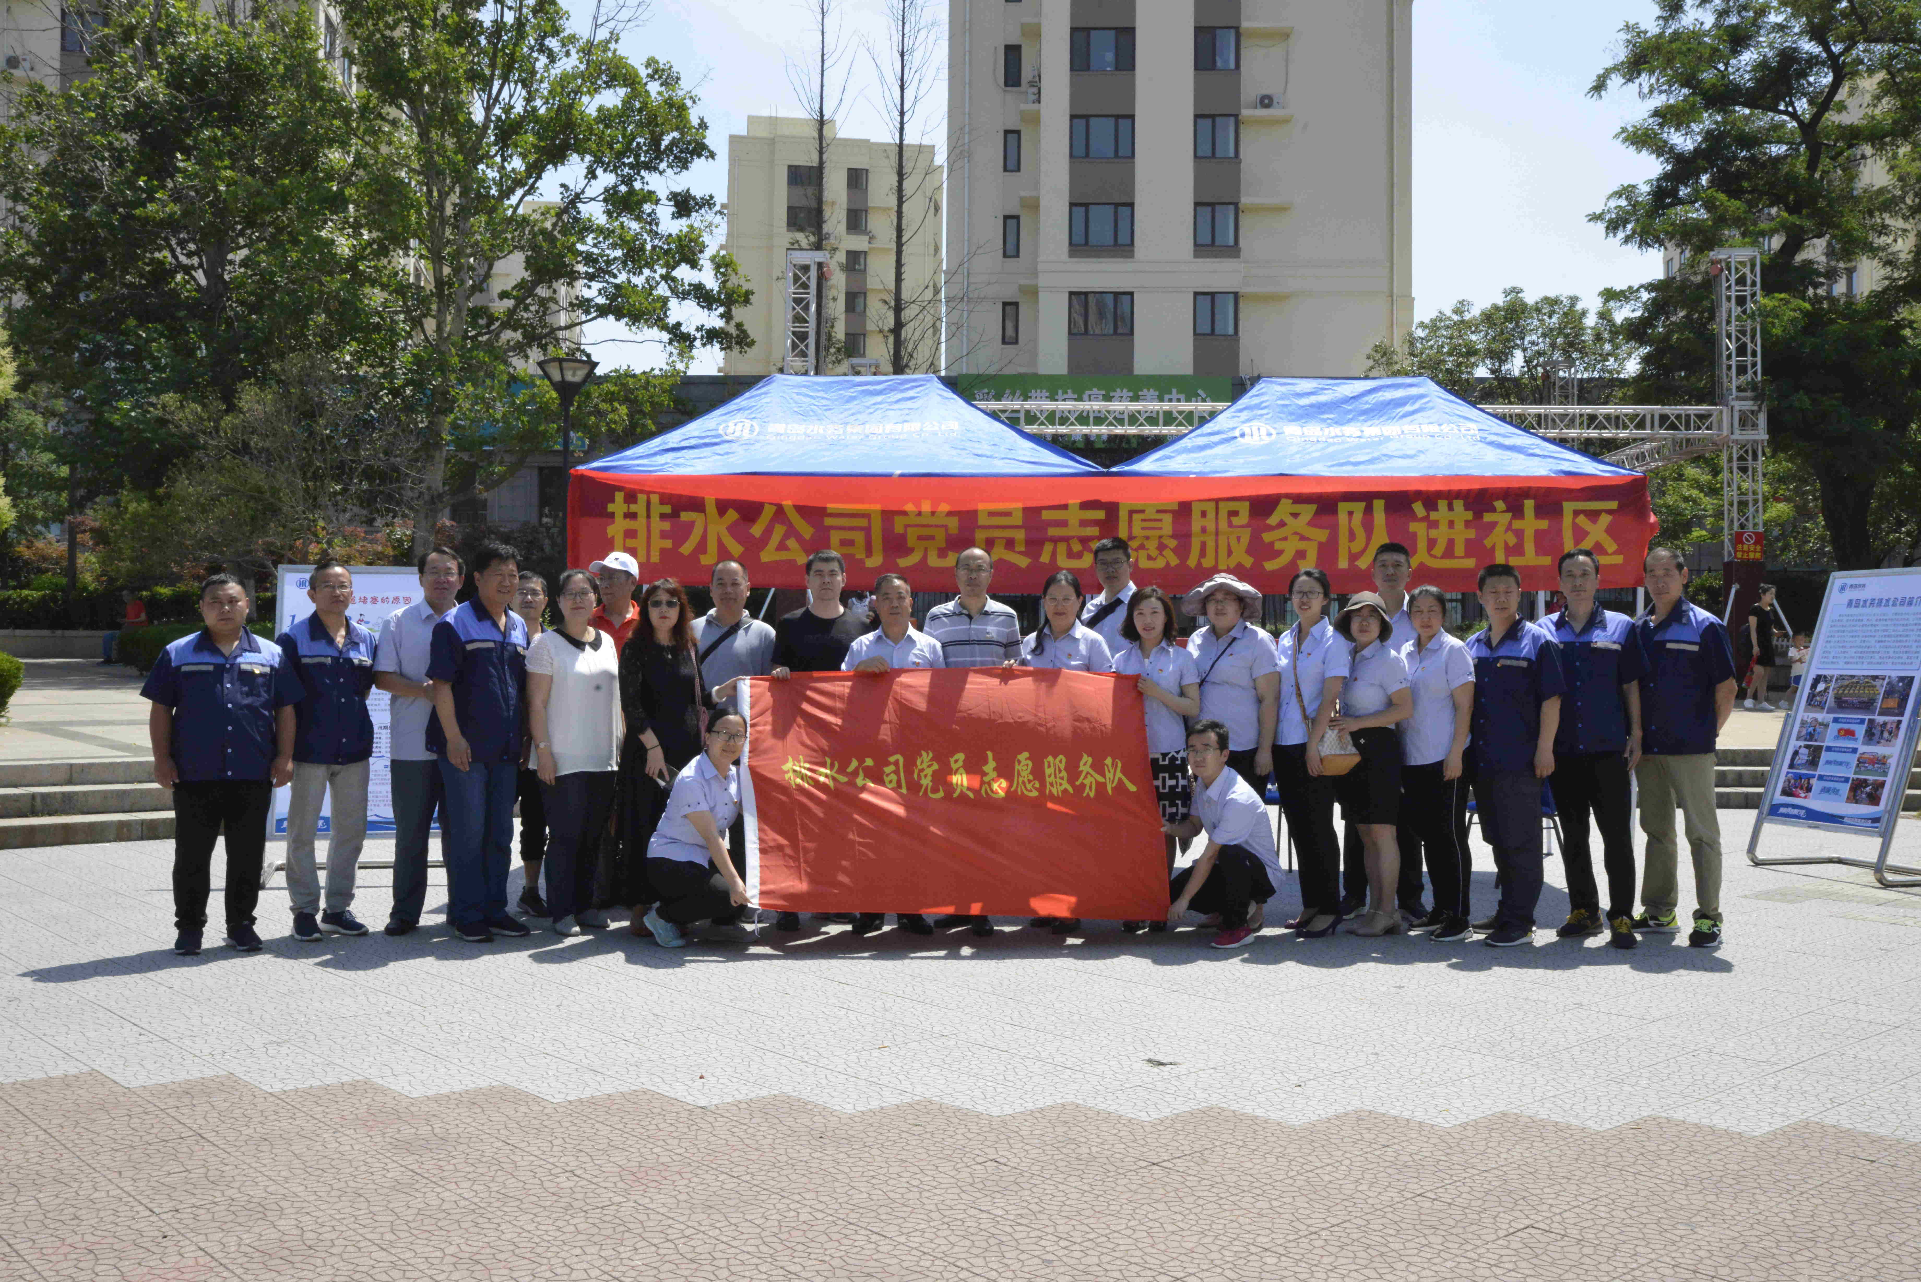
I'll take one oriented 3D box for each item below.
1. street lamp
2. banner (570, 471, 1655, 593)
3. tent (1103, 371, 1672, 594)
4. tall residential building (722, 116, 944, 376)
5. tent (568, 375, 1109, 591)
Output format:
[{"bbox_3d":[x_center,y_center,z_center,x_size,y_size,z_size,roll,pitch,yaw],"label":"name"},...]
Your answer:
[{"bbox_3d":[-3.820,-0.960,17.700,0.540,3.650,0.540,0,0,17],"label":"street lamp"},{"bbox_3d":[0.800,-0.600,10.150,6.050,0.670,0.120,1,0,1],"label":"banner"},{"bbox_3d":[2.340,-0.110,11.100,3.020,3.000,2.000,1,0,1],"label":"tent"},{"bbox_3d":[-10.200,-17.600,135.500,15.800,38.500,18.000,1,0,-8],"label":"tall residential building"},{"bbox_3d":[-0.660,-0.140,11.200,3.020,3.000,2.000,1,0,1],"label":"tent"}]

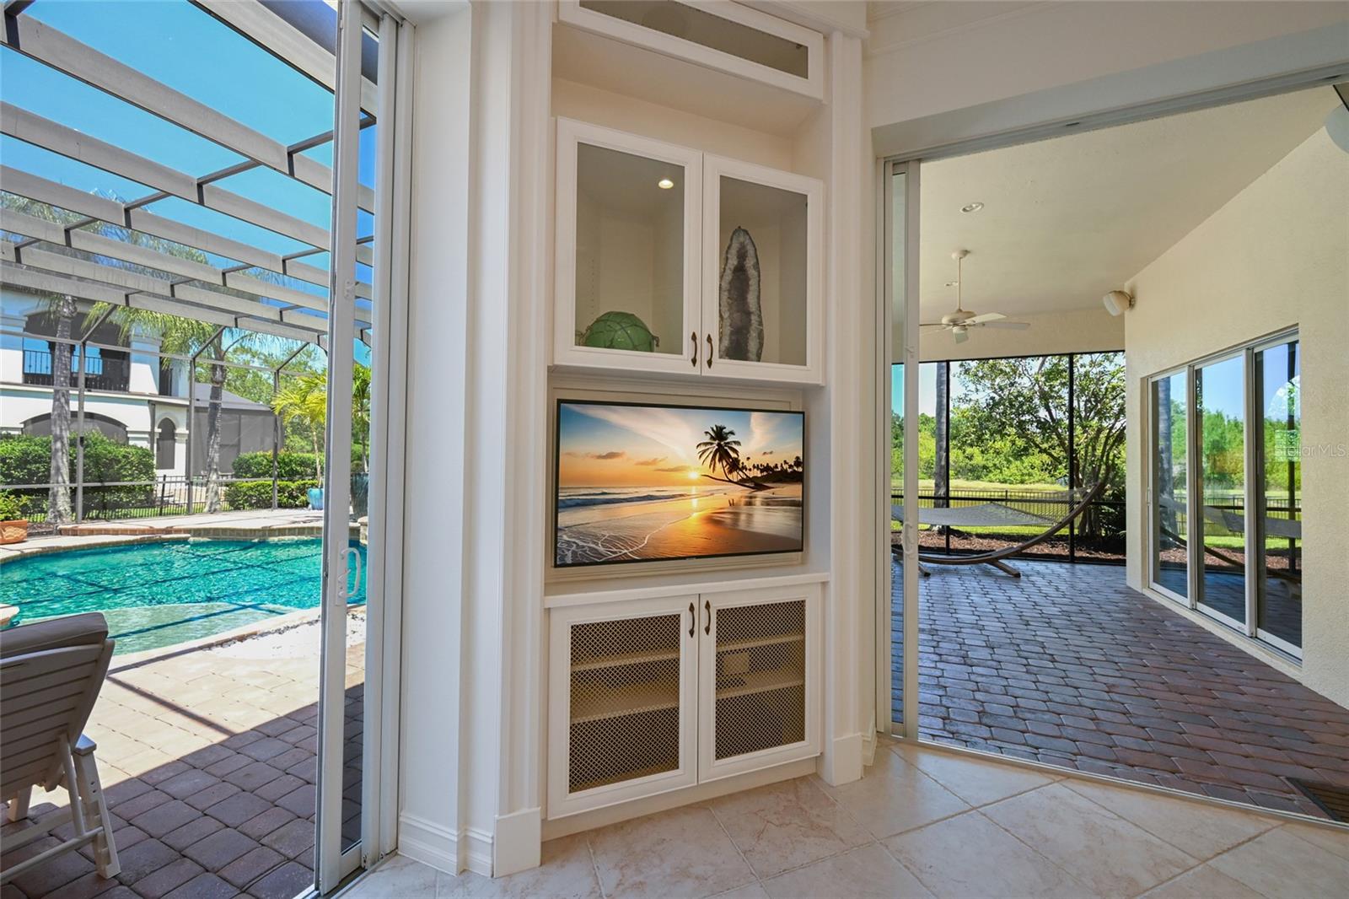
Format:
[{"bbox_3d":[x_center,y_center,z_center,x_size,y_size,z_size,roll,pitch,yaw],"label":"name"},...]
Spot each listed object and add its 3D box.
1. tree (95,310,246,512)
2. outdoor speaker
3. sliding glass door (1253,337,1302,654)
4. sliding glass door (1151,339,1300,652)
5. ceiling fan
[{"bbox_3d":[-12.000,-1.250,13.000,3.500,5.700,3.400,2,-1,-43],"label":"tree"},{"bbox_3d":[5.233,-1.711,6.185,0.230,0.260,0.220,-24,-10,21],"label":"outdoor speaker"},{"bbox_3d":[4.577,0.343,3.967,0.060,2.320,0.740,0,-1,23],"label":"sliding glass door"},{"bbox_3d":[4.883,0.359,4.739,0.110,2.370,2.450,0,-1,23],"label":"sliding glass door"},{"bbox_3d":[2.950,-1.579,5.425,1.400,0.960,1.400,1,-1,0],"label":"ceiling fan"}]

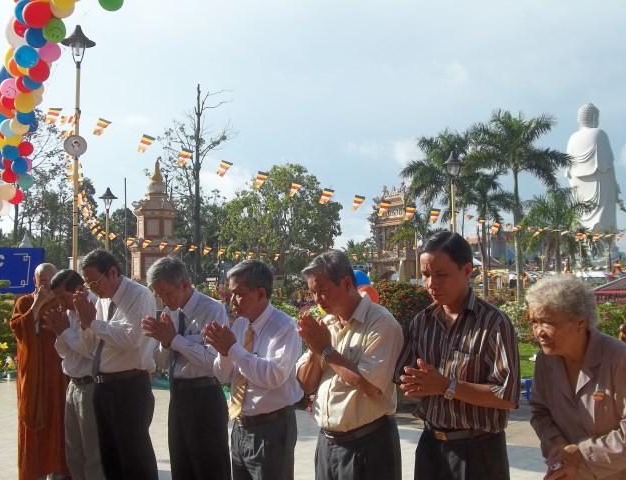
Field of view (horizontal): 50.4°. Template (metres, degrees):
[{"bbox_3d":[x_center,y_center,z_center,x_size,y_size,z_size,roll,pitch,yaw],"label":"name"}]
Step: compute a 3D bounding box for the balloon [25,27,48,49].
[{"bbox_3d":[-3.157,-2.312,7.600,0.250,0.260,0.250,0,-3,0],"label":"balloon"}]

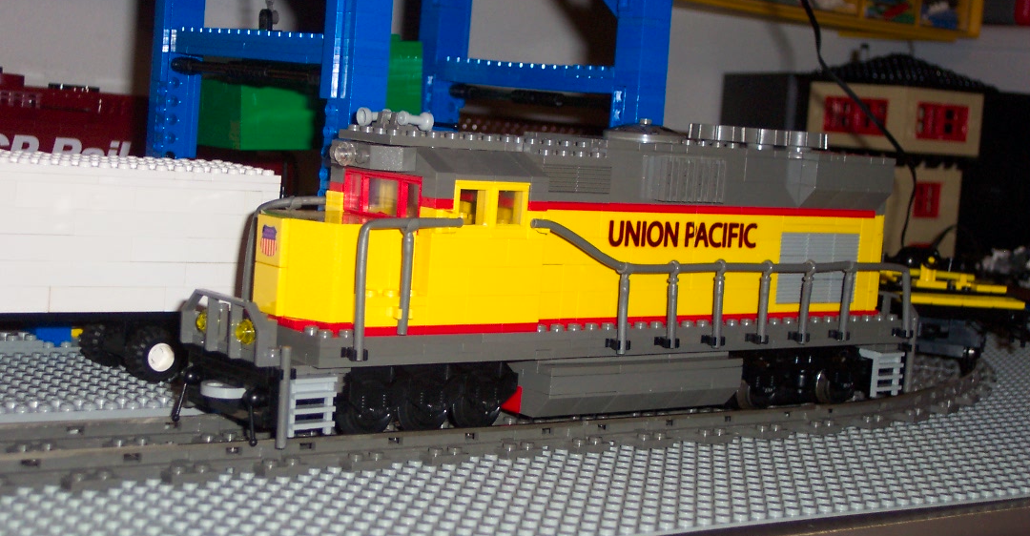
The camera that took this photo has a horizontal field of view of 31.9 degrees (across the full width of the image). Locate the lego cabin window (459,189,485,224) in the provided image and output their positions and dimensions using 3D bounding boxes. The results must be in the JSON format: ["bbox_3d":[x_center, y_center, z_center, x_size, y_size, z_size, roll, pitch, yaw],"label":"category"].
[{"bbox_3d":[-0.015,-0.020,0.600,0.013,0.013,0.004,0,6,-40],"label":"lego cabin window"}]

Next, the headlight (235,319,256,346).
[{"bbox_3d":[-0.085,0.021,0.570,0.005,0.008,0.008,0,6,-40],"label":"headlight"}]

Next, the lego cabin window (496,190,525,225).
[{"bbox_3d":[-0.003,-0.020,0.610,0.013,0.012,0.004,0,6,-40],"label":"lego cabin window"}]

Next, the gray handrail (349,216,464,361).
[{"bbox_3d":[-0.034,0.007,0.580,0.042,0.046,0.006,0,6,-40],"label":"gray handrail"}]

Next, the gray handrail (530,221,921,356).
[{"bbox_3d":[0.084,0.007,0.678,0.209,0.048,0.007,0,6,-40],"label":"gray handrail"}]

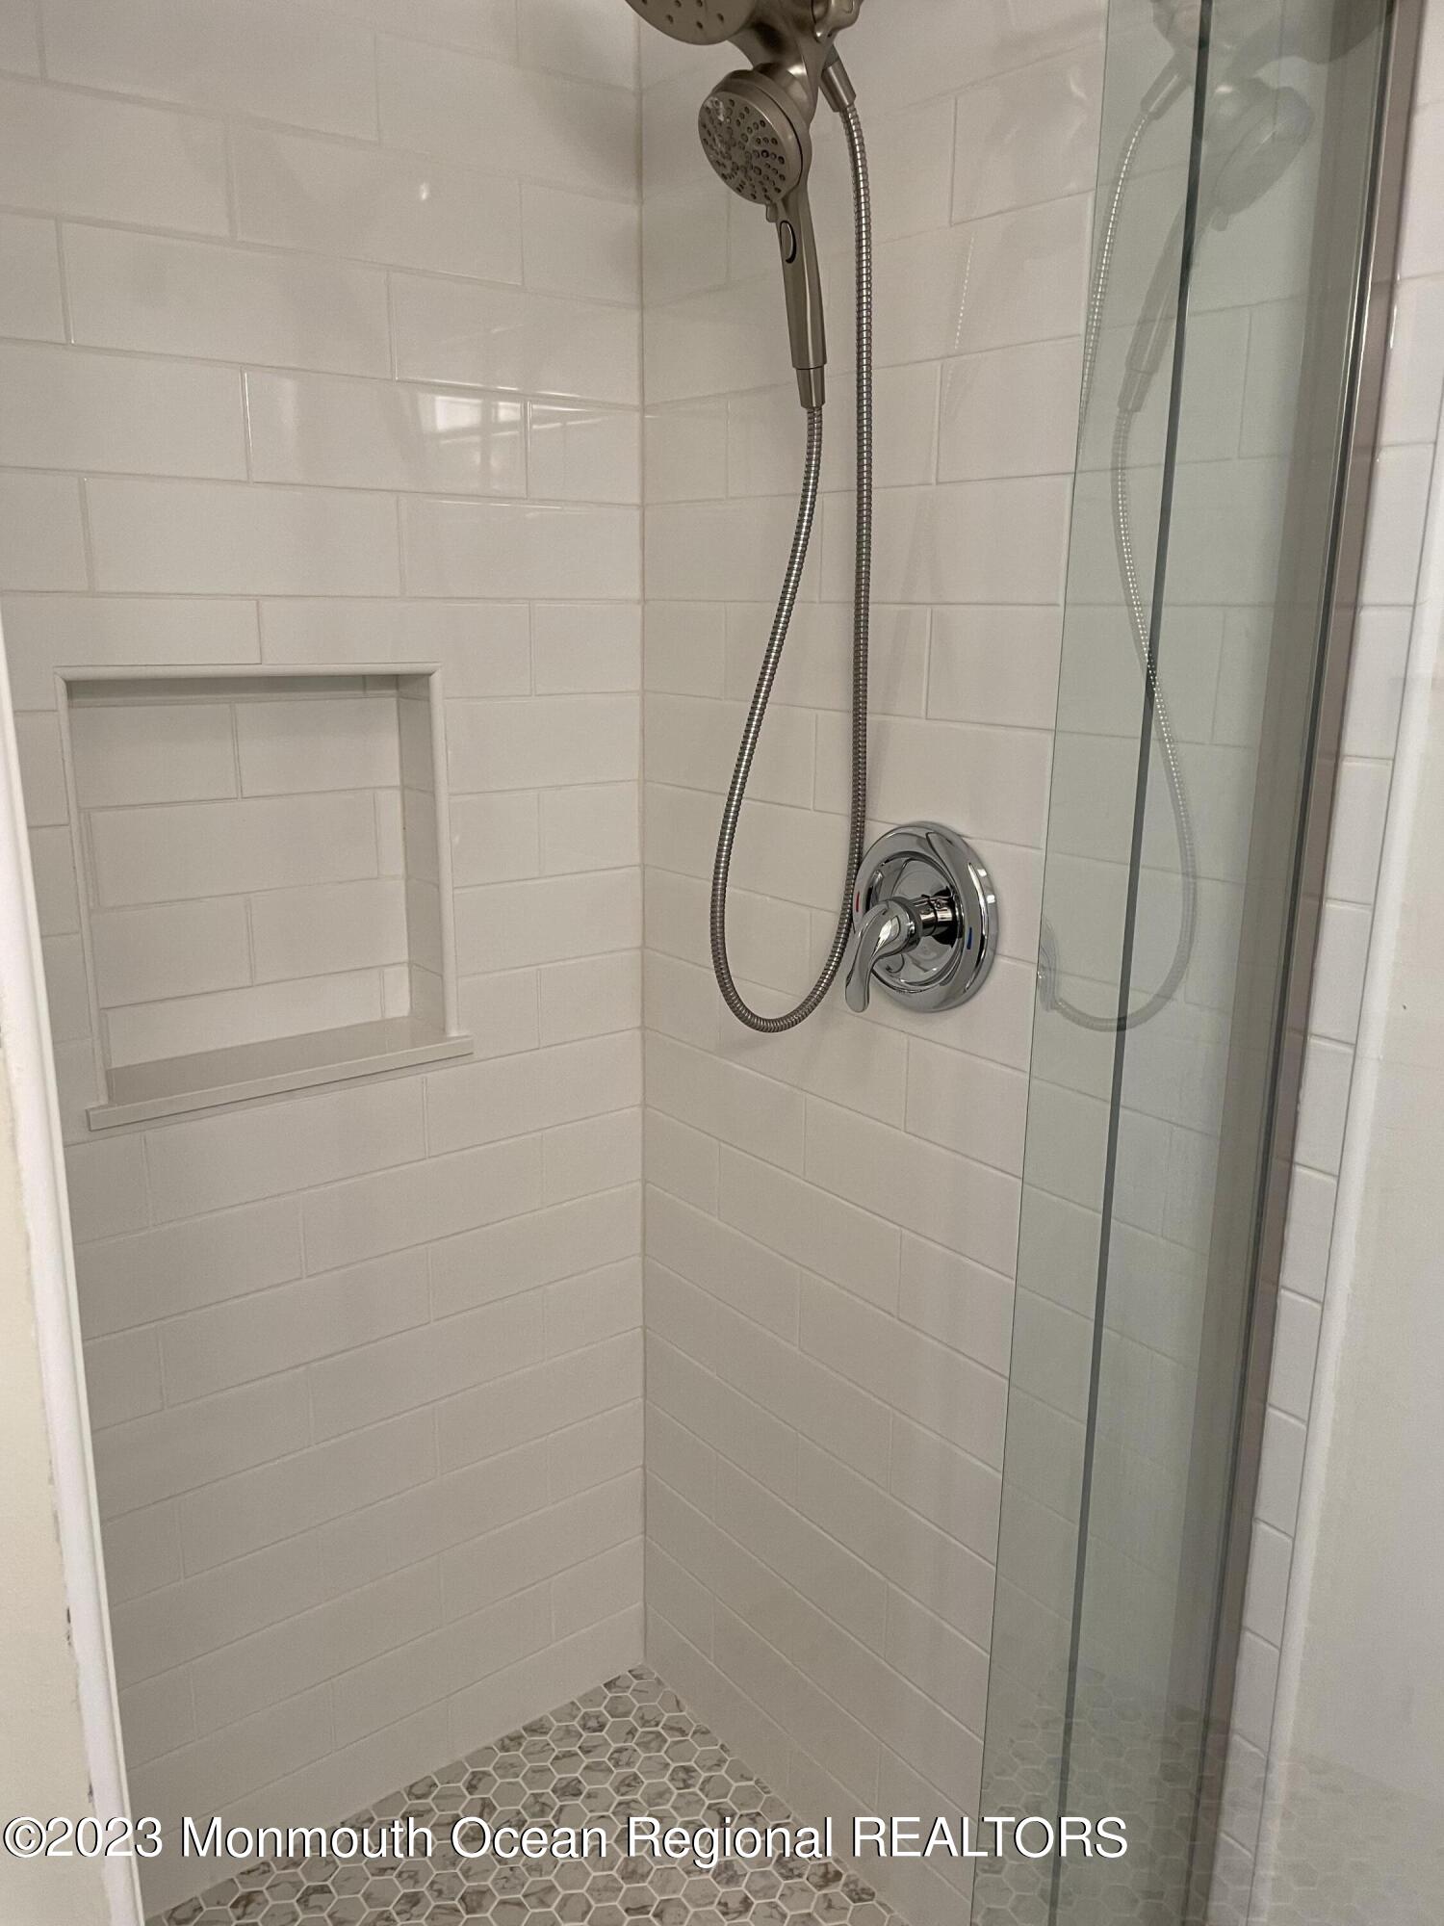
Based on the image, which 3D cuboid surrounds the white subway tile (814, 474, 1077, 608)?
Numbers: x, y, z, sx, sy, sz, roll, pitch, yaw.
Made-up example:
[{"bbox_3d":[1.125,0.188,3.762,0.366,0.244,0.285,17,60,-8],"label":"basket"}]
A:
[{"bbox_3d":[0.196,-0.378,1.312,0.009,0.100,0.301,-10,18,-37],"label":"white subway tile"}]

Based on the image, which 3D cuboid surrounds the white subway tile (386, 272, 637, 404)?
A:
[{"bbox_3d":[-0.210,-0.650,1.520,0.298,0.100,0.009,-10,18,-37],"label":"white subway tile"}]

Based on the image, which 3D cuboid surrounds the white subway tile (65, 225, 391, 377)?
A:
[{"bbox_3d":[-0.448,-0.606,1.338,0.301,0.100,0.009,-10,18,-37],"label":"white subway tile"}]

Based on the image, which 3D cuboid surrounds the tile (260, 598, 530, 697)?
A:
[{"bbox_3d":[-0.333,-0.330,1.512,0.303,0.102,0.009,-10,18,-37],"label":"tile"}]

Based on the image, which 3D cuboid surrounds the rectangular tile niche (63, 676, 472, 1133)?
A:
[{"bbox_3d":[-0.475,-0.090,1.507,0.411,0.439,0.100,-10,18,-37],"label":"rectangular tile niche"}]

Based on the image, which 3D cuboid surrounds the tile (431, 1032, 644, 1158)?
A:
[{"bbox_3d":[-0.220,0.150,1.713,0.292,0.101,0.010,-10,18,-37],"label":"tile"}]

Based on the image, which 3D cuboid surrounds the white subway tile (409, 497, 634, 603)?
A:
[{"bbox_3d":[-0.212,-0.449,1.571,0.298,0.100,0.009,-10,18,-37],"label":"white subway tile"}]

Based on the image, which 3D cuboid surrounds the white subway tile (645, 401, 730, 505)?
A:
[{"bbox_3d":[-0.039,-0.555,1.577,0.009,0.100,0.151,-10,18,-37],"label":"white subway tile"}]

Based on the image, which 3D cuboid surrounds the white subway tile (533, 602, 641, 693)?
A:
[{"bbox_3d":[-0.152,-0.363,1.648,0.150,0.102,0.009,-10,18,-37],"label":"white subway tile"}]

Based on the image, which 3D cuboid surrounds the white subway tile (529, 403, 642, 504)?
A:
[{"bbox_3d":[-0.152,-0.557,1.580,0.141,0.101,0.010,-10,18,-37],"label":"white subway tile"}]

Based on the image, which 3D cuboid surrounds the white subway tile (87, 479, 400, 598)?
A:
[{"bbox_3d":[-0.453,-0.408,1.394,0.303,0.102,0.009,-10,18,-37],"label":"white subway tile"}]

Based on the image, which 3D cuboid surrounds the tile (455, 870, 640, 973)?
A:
[{"bbox_3d":[-0.197,-0.054,1.693,0.255,0.102,0.009,-10,18,-37],"label":"tile"}]

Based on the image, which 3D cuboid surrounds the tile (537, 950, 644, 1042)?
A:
[{"bbox_3d":[-0.158,0.040,1.745,0.145,0.100,0.009,-10,18,-37],"label":"tile"}]

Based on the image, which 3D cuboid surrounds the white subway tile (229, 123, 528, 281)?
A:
[{"bbox_3d":[-0.326,-0.724,1.395,0.301,0.101,0.010,-10,18,-37],"label":"white subway tile"}]

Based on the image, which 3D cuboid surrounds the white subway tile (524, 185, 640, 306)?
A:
[{"bbox_3d":[-0.148,-0.764,1.545,0.150,0.102,0.009,-10,18,-37],"label":"white subway tile"}]

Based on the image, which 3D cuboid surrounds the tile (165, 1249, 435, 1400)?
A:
[{"bbox_3d":[-0.461,0.395,1.593,0.301,0.100,0.009,-10,18,-37],"label":"tile"}]

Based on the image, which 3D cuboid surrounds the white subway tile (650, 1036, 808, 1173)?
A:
[{"bbox_3d":[0.001,0.159,1.686,0.010,0.101,0.299,-11,18,-37],"label":"white subway tile"}]

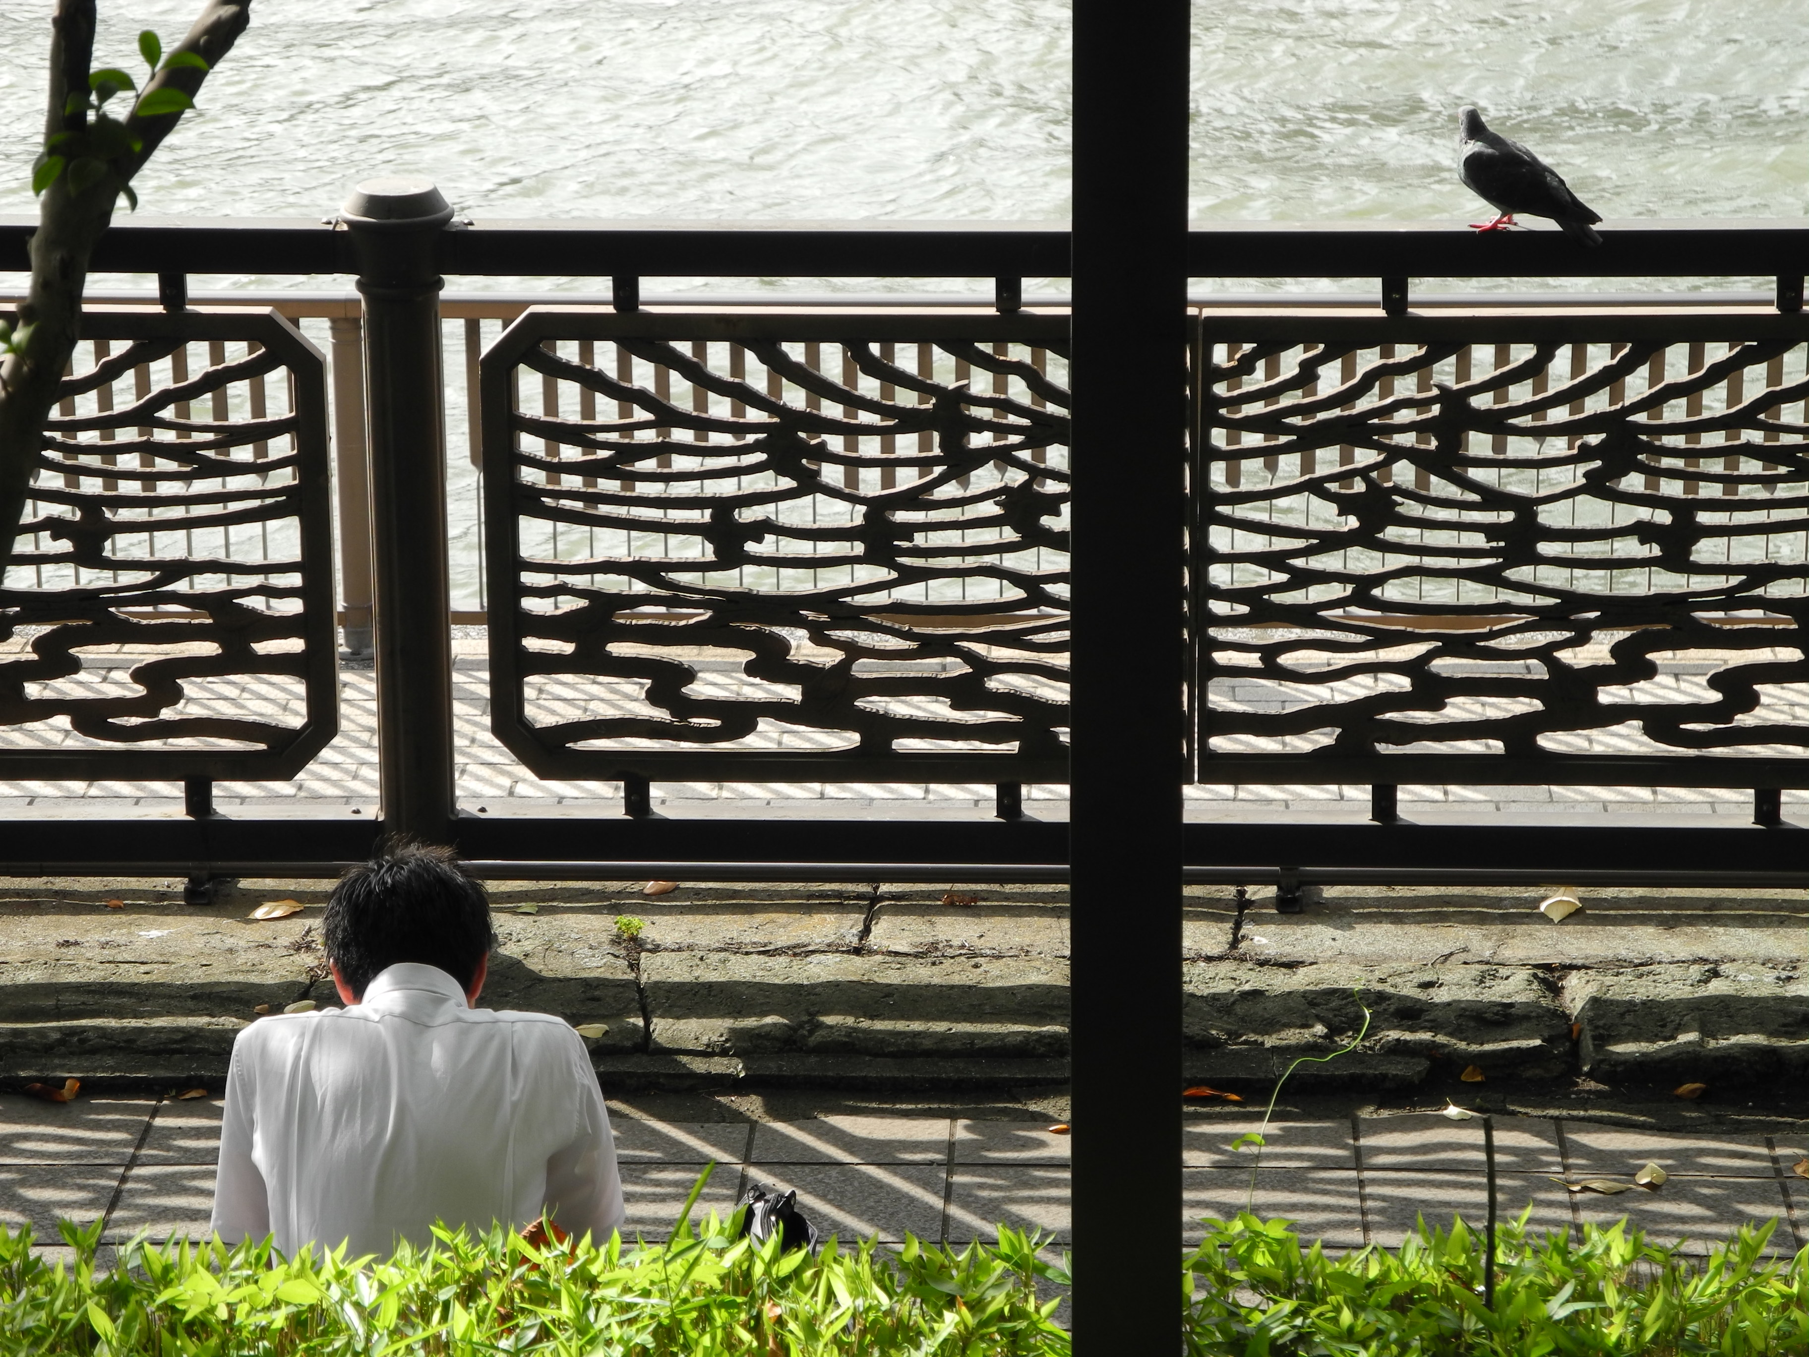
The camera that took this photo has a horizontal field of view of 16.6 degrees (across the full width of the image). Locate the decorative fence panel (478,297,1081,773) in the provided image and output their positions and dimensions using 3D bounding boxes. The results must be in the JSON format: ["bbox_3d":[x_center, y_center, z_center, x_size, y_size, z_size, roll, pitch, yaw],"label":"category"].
[{"bbox_3d":[-0.104,-0.207,9.753,1.122,0.765,0.040,0,19,2],"label":"decorative fence panel"}]

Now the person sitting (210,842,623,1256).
[{"bbox_3d":[-0.588,0.703,7.668,0.500,1.040,0.700,0,18,0],"label":"person sitting"}]

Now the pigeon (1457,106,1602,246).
[{"bbox_3d":[0.955,-0.765,9.499,0.265,0.185,0.105,13,23,36],"label":"pigeon"}]

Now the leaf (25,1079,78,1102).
[{"bbox_3d":[-1.309,0.629,9.539,0.084,0.030,0.045,0,19,2],"label":"leaf"}]

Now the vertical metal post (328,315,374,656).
[{"bbox_3d":[-1.620,-0.565,18.214,0.105,1.028,0.105,0,19,2],"label":"vertical metal post"}]

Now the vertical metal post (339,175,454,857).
[{"bbox_3d":[-0.775,-0.217,9.778,0.170,1.146,0.170,0,19,2],"label":"vertical metal post"}]

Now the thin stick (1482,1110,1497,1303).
[{"bbox_3d":[0.680,0.624,7.219,0.013,0.270,0.013,-1,17,0],"label":"thin stick"}]

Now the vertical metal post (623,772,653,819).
[{"bbox_3d":[-0.422,0.182,9.894,0.041,0.067,0.035,0,19,2],"label":"vertical metal post"}]

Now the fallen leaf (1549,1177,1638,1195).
[{"bbox_3d":[1.014,0.739,9.166,0.128,0.018,0.042,4,19,13],"label":"fallen leaf"}]

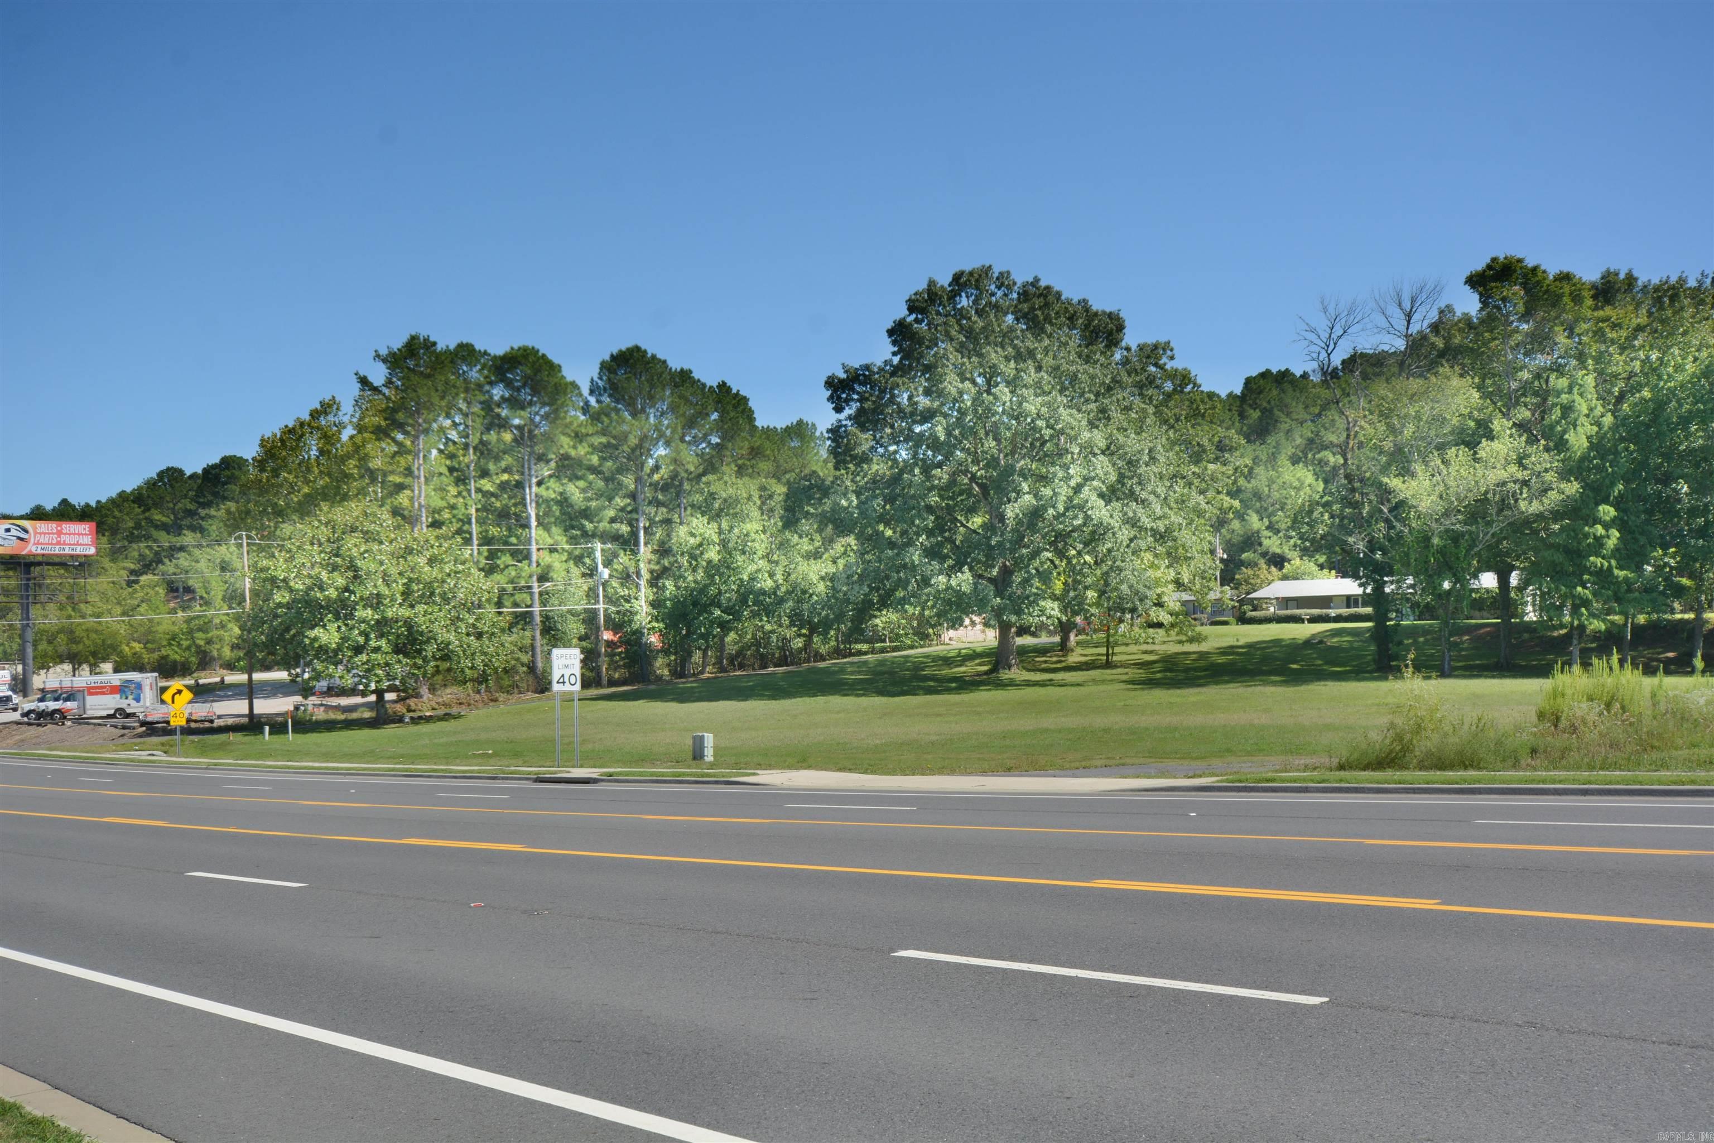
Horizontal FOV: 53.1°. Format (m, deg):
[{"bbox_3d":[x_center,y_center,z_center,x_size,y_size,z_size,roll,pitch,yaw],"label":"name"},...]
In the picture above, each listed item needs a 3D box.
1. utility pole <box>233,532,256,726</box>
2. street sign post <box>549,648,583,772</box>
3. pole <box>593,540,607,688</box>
[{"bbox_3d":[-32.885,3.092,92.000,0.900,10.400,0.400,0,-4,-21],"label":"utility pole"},{"bbox_3d":[-8.230,3.859,48.500,0.930,3.350,0.090,1,-4,-38],"label":"street sign post"},{"bbox_3d":[-18.001,2.983,120.000,0.500,10.300,0.450,-1,-3,-9],"label":"pole"}]

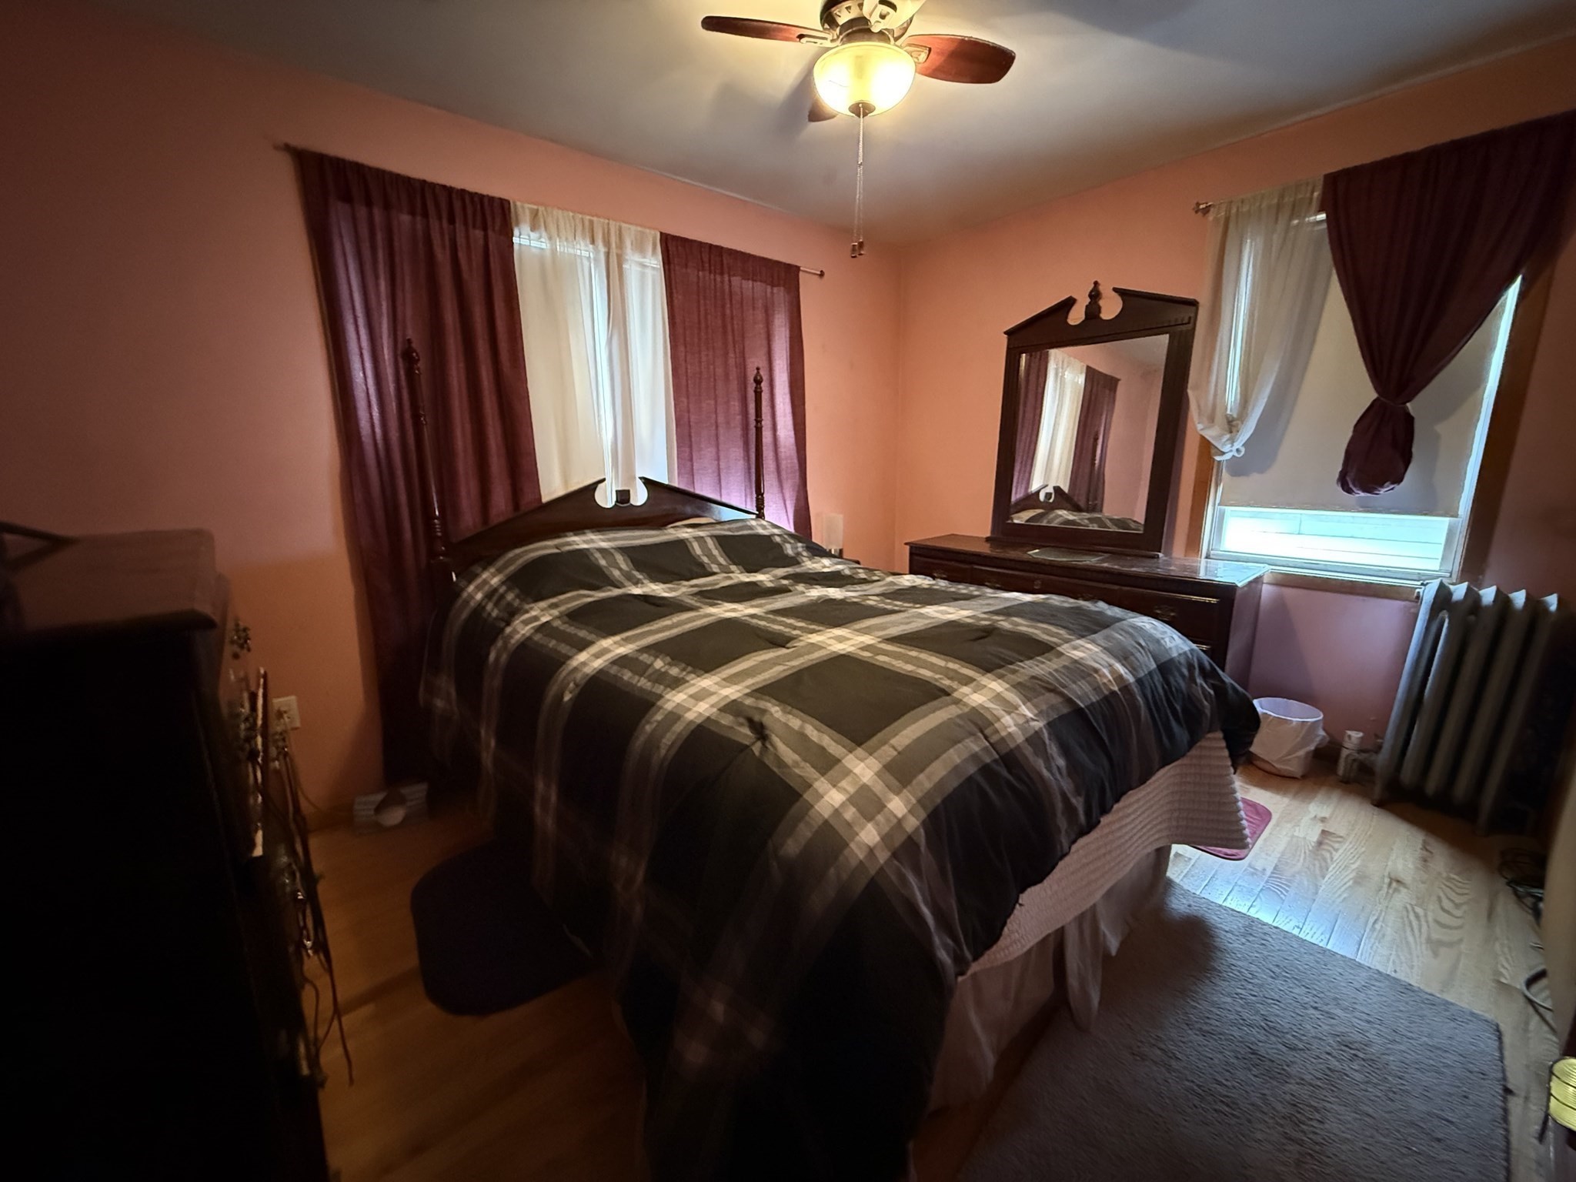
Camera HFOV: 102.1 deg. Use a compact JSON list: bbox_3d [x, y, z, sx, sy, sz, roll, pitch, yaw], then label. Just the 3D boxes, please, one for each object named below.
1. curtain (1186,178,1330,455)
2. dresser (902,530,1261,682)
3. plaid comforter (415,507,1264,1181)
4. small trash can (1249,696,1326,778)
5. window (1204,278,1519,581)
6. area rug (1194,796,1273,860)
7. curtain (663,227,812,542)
[{"bbox_3d":[1.815,-1.027,2.506,0.120,1.015,0.405,-11,16,-39],"label":"curtain"},{"bbox_3d":[1.315,0.214,3.083,0.510,0.786,1.530,-11,16,-39],"label":"dresser"},{"bbox_3d":[0.013,0.303,1.965,1.670,0.880,2.030,-11,16,-39],"label":"plaid comforter"},{"bbox_3d":[1.991,0.586,2.568,0.240,0.258,0.240,-11,16,-39],"label":"small trash can"},{"bbox_3d":[2.085,-0.714,2.399,0.120,1.330,0.830,-11,16,-39],"label":"window"},{"bbox_3d":[1.346,0.756,2.397,0.495,0.015,0.745,-11,16,-39],"label":"area rug"},{"bbox_3d":[-0.209,-0.566,3.162,0.840,2.040,0.110,-11,16,-39],"label":"curtain"}]

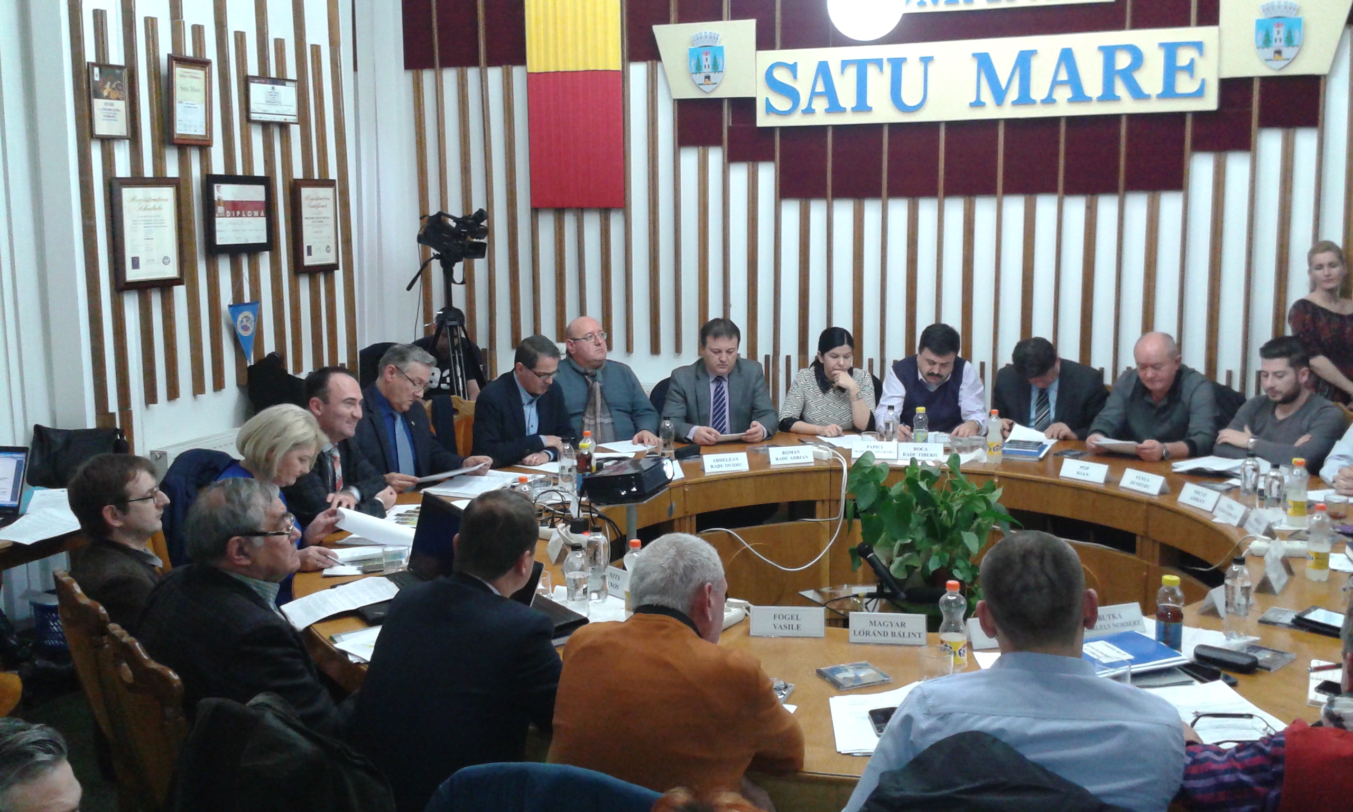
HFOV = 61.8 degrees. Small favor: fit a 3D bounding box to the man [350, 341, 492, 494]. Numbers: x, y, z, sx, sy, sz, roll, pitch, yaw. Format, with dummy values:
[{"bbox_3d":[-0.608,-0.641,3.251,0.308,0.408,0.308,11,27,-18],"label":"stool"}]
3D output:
[{"bbox_3d":[-1.054,0.408,4.962,0.750,1.345,0.570,8,13,42],"label":"man"}]

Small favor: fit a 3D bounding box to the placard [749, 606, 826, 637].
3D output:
[{"bbox_3d":[0.305,0.587,3.104,0.207,0.074,0.065,0,10,4],"label":"placard"}]

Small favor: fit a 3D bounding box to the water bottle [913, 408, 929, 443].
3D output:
[{"bbox_3d":[1.156,0.121,5.352,0.068,0.228,0.068,-1,10,0],"label":"water bottle"}]

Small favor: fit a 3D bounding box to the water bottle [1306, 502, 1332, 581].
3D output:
[{"bbox_3d":[1.980,0.419,3.496,0.070,0.240,0.070,-1,8,0],"label":"water bottle"}]

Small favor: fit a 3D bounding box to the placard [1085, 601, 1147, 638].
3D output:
[{"bbox_3d":[1.174,0.581,3.086,0.207,0.072,0.065,-3,10,-13],"label":"placard"}]

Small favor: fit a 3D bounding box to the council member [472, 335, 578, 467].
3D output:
[{"bbox_3d":[-0.691,0.361,5.582,0.550,1.320,0.750,-7,10,-38],"label":"council member"}]

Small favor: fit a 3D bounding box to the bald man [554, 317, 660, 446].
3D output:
[{"bbox_3d":[-0.359,0.267,5.924,0.600,1.400,0.780,-4,9,-22],"label":"bald man"}]

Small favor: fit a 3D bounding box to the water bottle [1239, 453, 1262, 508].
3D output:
[{"bbox_3d":[2.266,0.291,4.467,0.068,0.208,0.068,-1,8,0],"label":"water bottle"}]

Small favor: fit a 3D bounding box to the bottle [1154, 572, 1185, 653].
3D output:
[{"bbox_3d":[1.258,0.534,2.885,0.067,0.217,0.067,-1,10,0],"label":"bottle"}]

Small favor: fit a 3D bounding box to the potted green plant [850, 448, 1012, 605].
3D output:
[{"bbox_3d":[0.933,0.464,4.080,0.600,0.600,0.540,-1,10,0],"label":"potted green plant"}]

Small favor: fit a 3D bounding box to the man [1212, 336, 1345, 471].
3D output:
[{"bbox_3d":[2.637,0.359,5.048,0.570,1.325,0.750,9,13,44],"label":"man"}]

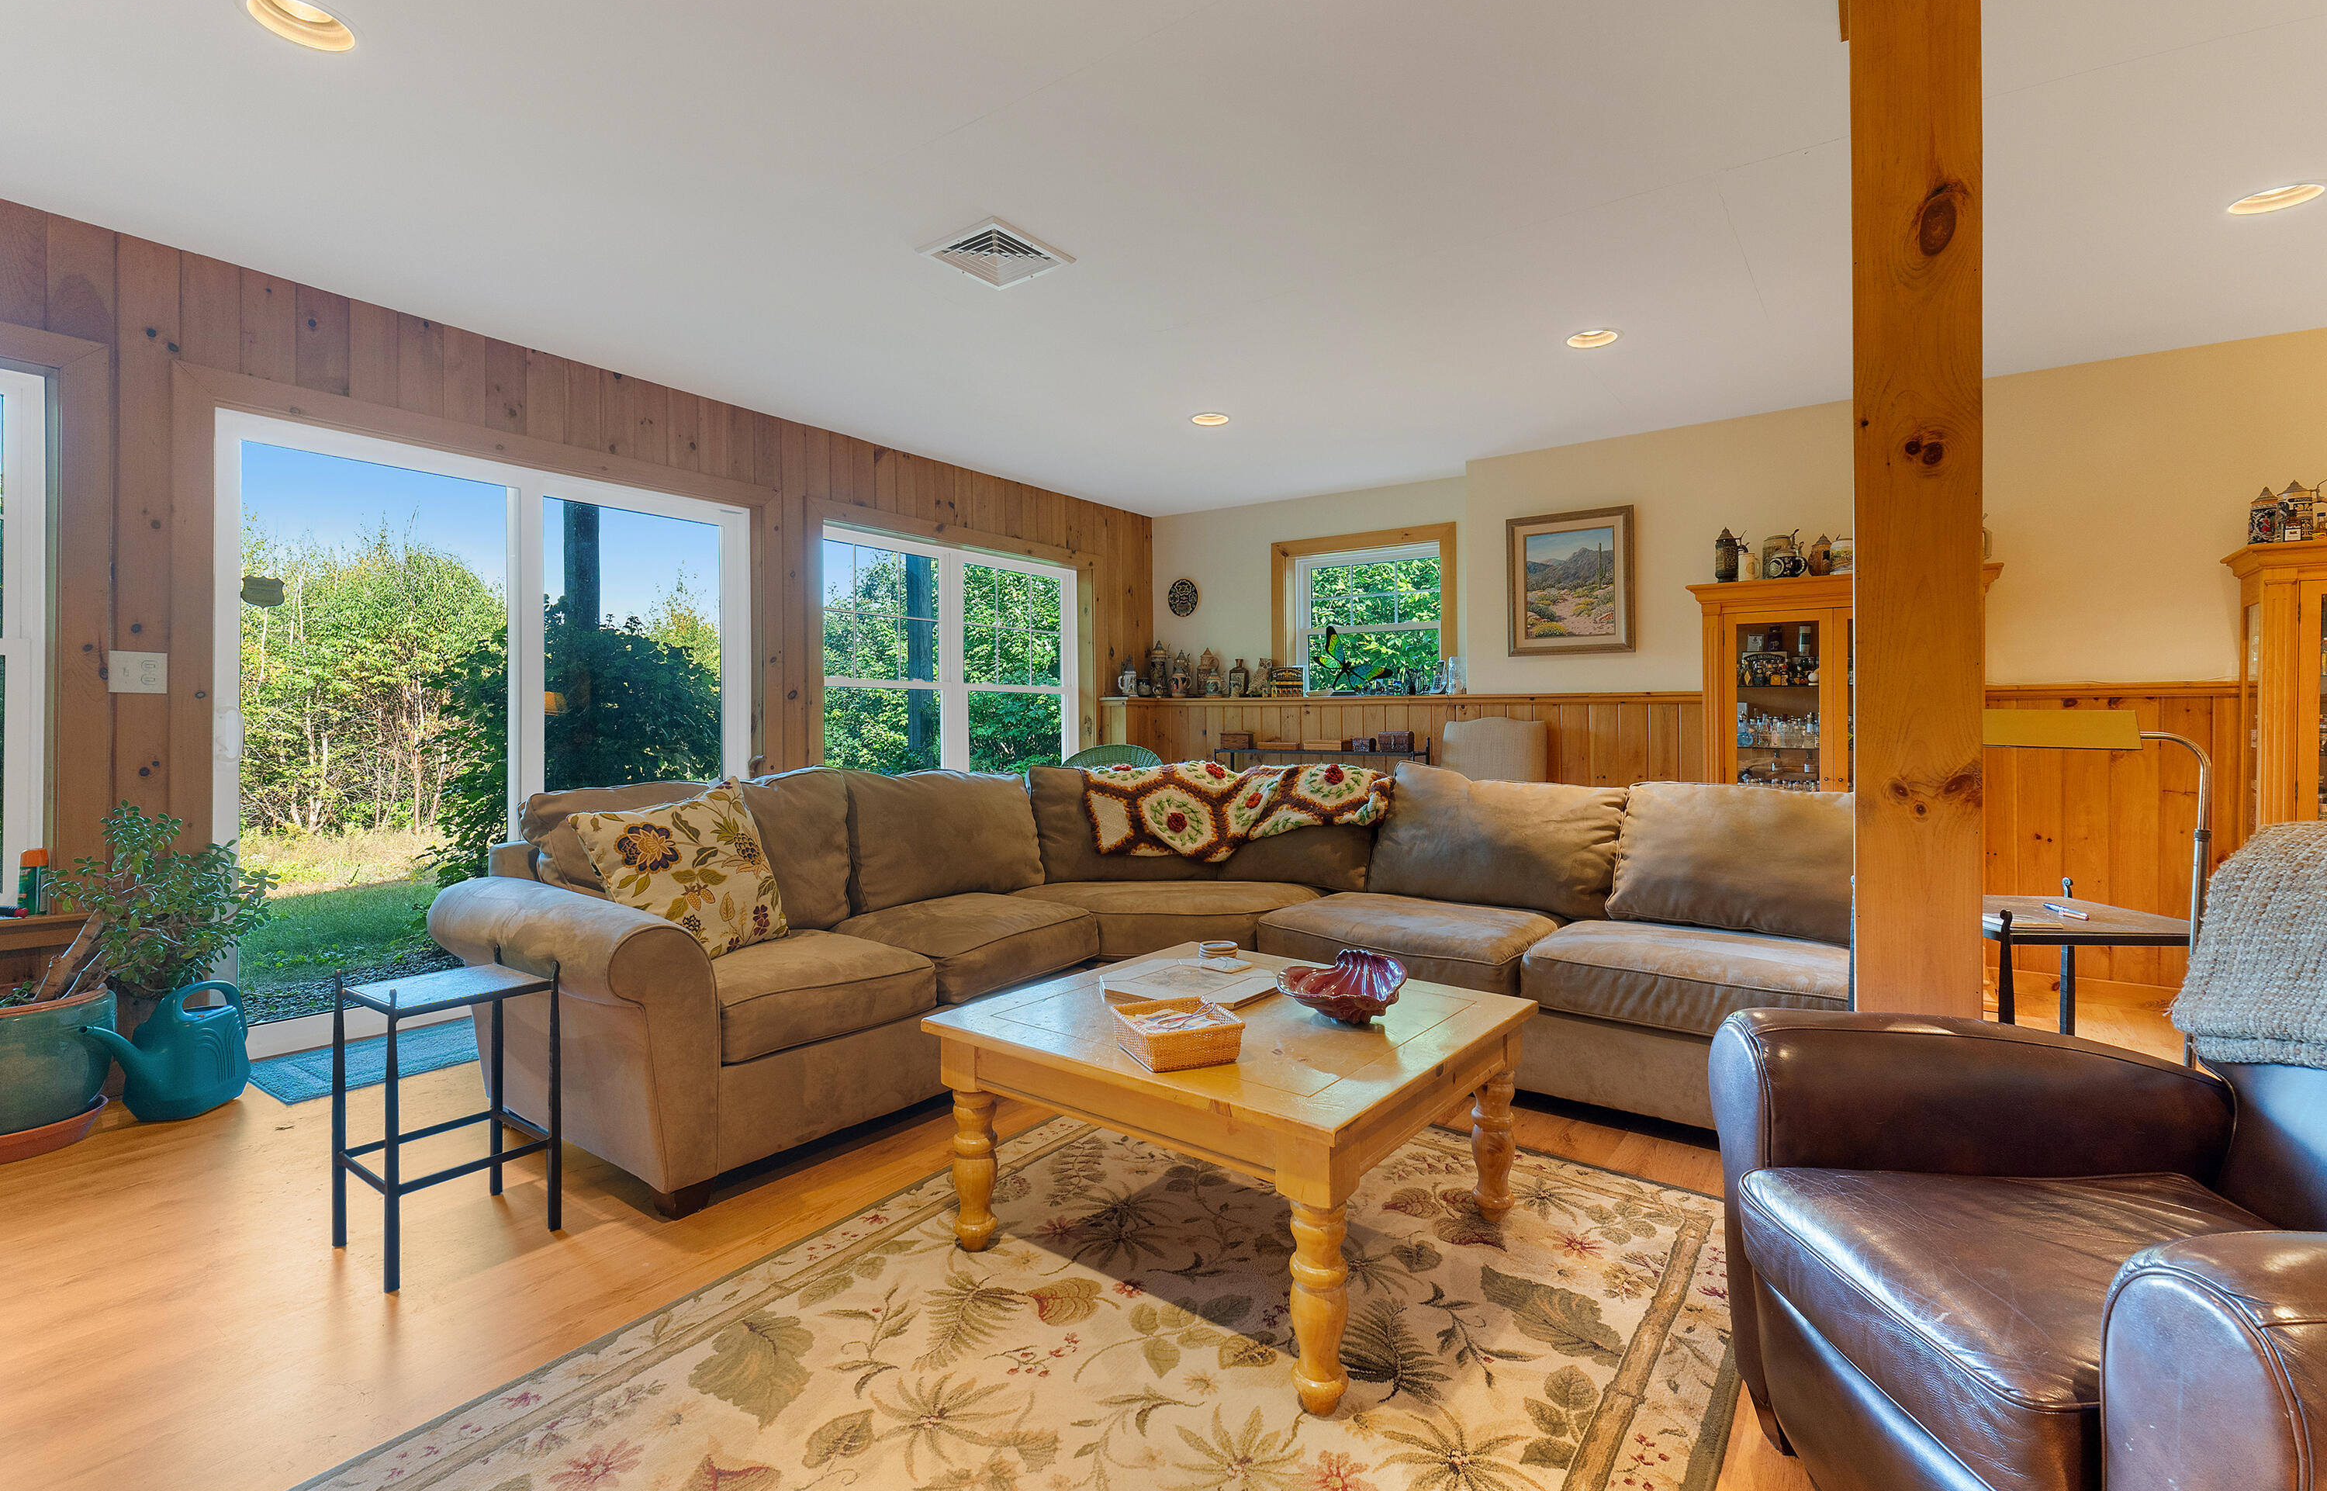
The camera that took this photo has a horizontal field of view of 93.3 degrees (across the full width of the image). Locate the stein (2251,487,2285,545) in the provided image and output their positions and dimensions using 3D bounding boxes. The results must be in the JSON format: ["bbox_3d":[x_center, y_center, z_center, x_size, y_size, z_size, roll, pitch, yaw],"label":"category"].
[{"bbox_3d":[3.798,-0.772,3.785,0.105,0.210,0.100,0,1,35],"label":"stein"}]

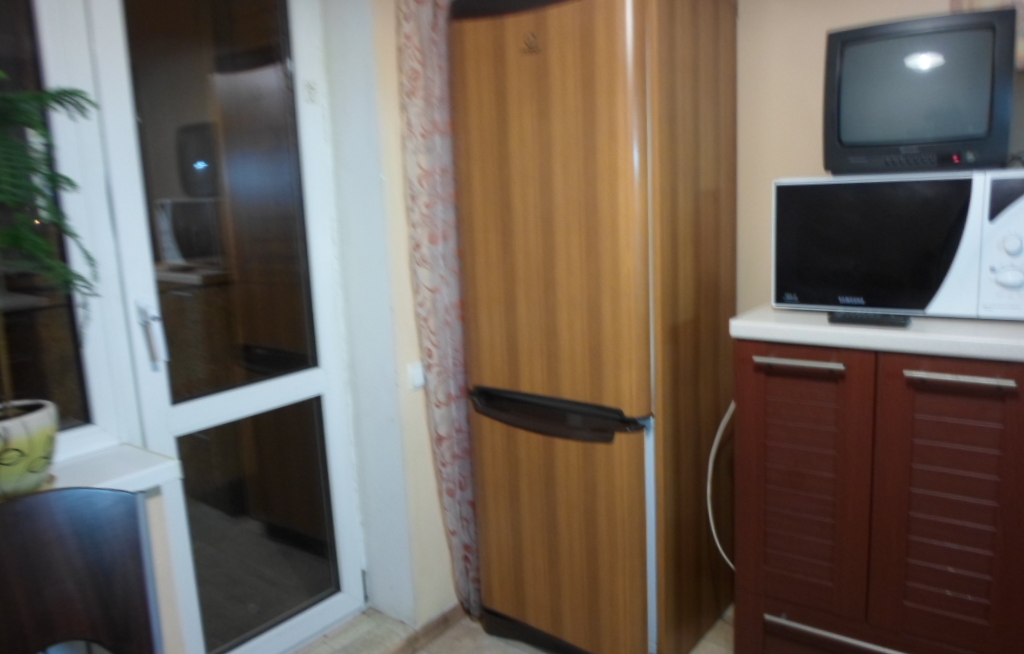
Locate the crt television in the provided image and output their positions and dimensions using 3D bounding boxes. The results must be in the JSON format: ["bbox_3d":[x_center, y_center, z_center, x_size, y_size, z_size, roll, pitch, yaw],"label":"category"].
[{"bbox_3d":[0.928,-0.511,1.711,0.341,0.313,0.355,3,12,28],"label":"crt television"}]

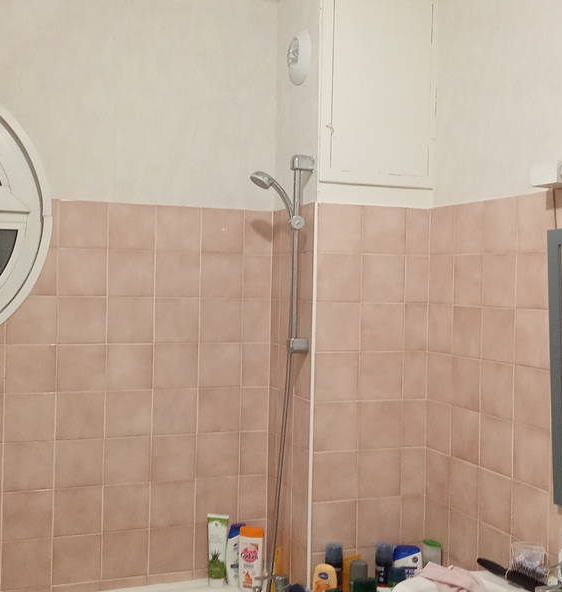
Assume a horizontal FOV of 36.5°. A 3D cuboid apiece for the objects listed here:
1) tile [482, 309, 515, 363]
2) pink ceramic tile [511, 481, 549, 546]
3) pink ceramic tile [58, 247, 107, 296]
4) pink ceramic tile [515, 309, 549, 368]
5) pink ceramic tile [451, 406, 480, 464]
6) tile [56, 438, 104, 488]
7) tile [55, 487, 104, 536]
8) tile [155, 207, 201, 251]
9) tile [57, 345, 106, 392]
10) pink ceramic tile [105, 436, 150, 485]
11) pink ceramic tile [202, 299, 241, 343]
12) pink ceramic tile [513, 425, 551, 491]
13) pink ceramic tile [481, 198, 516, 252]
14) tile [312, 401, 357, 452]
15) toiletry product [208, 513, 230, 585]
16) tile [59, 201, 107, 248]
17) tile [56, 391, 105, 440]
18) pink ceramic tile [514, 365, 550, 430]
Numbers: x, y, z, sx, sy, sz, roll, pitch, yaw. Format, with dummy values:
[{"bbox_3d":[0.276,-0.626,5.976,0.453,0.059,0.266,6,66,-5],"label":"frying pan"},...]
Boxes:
[{"bbox_3d":[0.604,0.109,2.349,0.010,0.149,0.149,1,1,-21],"label":"tile"},{"bbox_3d":[0.648,0.567,2.212,0.009,0.149,0.149,1,1,-21],"label":"pink ceramic tile"},{"bbox_3d":[-0.624,-0.077,2.686,0.150,0.150,0.010,1,1,-21],"label":"pink ceramic tile"},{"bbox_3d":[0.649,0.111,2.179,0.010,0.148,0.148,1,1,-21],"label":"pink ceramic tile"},{"bbox_3d":[0.539,0.406,2.471,0.010,0.148,0.148,1,1,-21],"label":"pink ceramic tile"},{"bbox_3d":[-0.630,0.523,2.663,0.150,0.149,0.010,1,1,-21],"label":"tile"},{"bbox_3d":[-0.647,0.687,2.720,0.150,0.150,0.010,1,1,-21],"label":"tile"},{"bbox_3d":[-0.334,-0.220,2.765,0.148,0.148,0.010,1,1,-21],"label":"tile"},{"bbox_3d":[-0.637,0.228,2.716,0.150,0.150,0.010,1,1,-21],"label":"tile"},{"bbox_3d":[-0.494,0.532,2.741,0.149,0.149,0.009,1,1,-21],"label":"pink ceramic tile"},{"bbox_3d":[-0.206,0.083,2.878,0.150,0.150,0.010,1,1,-21],"label":"pink ceramic tile"},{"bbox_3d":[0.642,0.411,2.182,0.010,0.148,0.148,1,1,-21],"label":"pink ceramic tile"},{"bbox_3d":[0.610,-0.191,2.345,0.010,0.145,0.149,1,1,-21],"label":"pink ceramic tile"},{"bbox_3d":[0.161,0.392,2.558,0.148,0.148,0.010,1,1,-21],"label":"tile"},{"bbox_3d":[-0.204,0.832,2.788,0.071,0.234,0.046,1,1,0],"label":"toiletry product"},{"bbox_3d":[-0.614,-0.225,2.658,0.148,0.148,0.010,1,1,-21],"label":"tile"},{"bbox_3d":[-0.627,0.373,2.661,0.150,0.149,0.010,1,1,-21],"label":"tile"},{"bbox_3d":[0.660,0.265,2.231,0.010,0.150,0.150,1,1,-21],"label":"pink ceramic tile"}]

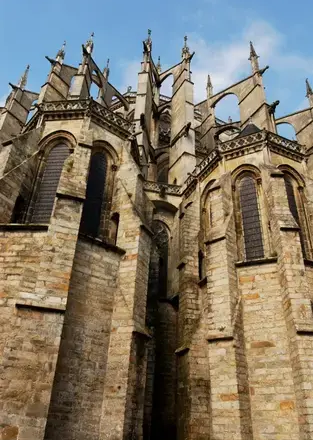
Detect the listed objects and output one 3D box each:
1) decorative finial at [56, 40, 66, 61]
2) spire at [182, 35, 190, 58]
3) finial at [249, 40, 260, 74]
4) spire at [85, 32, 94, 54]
[{"bbox_3d":[-9.743,-17.737,34.701,0.850,3.205,0.850,-18,-35,33],"label":"decorative finial"},{"bbox_3d":[3.024,-17.692,33.749,0.750,3.856,0.750,20,-33,-27],"label":"spire"},{"bbox_3d":[10.359,-17.213,34.791,0.950,5.447,0.950,19,-33,-27],"label":"finial"},{"bbox_3d":[-6.627,-17.938,33.707,0.800,3.540,0.800,0,-29,6],"label":"spire"}]

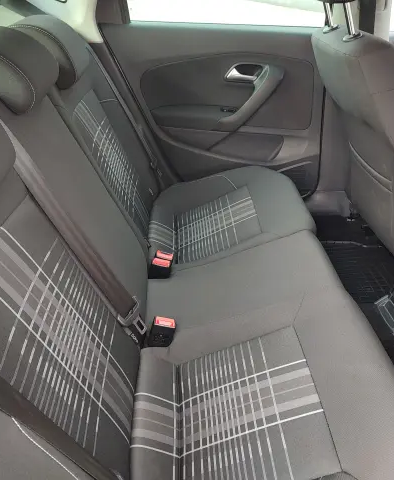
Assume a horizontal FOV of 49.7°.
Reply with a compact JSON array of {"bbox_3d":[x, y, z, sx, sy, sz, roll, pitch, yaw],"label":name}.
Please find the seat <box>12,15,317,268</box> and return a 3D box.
[{"bbox_3d":[-0.075,-0.253,1.267,0.820,0.750,0.480,-1,33,-2],"label":"seat"}]

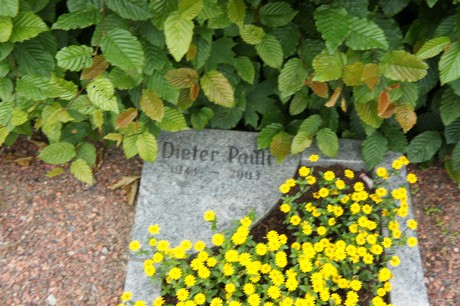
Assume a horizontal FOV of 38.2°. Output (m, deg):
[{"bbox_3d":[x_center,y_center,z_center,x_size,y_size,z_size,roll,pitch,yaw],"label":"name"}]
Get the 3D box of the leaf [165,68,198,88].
[{"bbox_3d":[-0.092,-0.141,1.264,0.061,0.018,0.038,3,81,6],"label":"leaf"}]

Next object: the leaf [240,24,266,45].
[{"bbox_3d":[0.039,-0.207,1.160,0.046,0.008,0.034,25,91,1],"label":"leaf"}]

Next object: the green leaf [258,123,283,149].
[{"bbox_3d":[0.076,-0.033,1.240,0.038,0.015,0.062,44,86,6],"label":"green leaf"}]

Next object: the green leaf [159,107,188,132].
[{"bbox_3d":[-0.106,-0.062,1.250,0.064,0.011,0.046,19,83,-2],"label":"green leaf"}]

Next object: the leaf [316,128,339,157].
[{"bbox_3d":[0.198,-0.020,1.350,0.042,0.014,0.064,-19,84,6],"label":"leaf"}]

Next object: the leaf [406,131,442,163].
[{"bbox_3d":[0.398,-0.013,1.360,0.086,0.018,0.053,-39,77,8],"label":"leaf"}]

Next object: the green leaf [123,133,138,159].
[{"bbox_3d":[-0.184,-0.012,1.250,0.036,0.010,0.052,16,83,-6],"label":"green leaf"}]

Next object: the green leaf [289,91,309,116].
[{"bbox_3d":[0.129,-0.093,1.250,0.033,0.009,0.056,27,92,5],"label":"green leaf"}]

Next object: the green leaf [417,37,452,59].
[{"bbox_3d":[0.376,-0.193,1.225,0.071,0.018,0.037,-27,53,11],"label":"green leaf"}]

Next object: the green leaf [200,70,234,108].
[{"bbox_3d":[-0.024,-0.122,1.254,0.084,0.018,0.049,43,91,-13],"label":"green leaf"}]

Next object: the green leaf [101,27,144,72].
[{"bbox_3d":[-0.196,-0.187,1.216,0.108,0.018,0.062,44,90,-13],"label":"green leaf"}]

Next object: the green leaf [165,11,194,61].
[{"bbox_3d":[-0.090,-0.207,1.180,0.053,0.094,0.018,3,4,-4],"label":"green leaf"}]

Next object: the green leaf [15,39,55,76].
[{"bbox_3d":[-0.356,-0.172,1.210,0.083,0.015,0.060,45,79,-1],"label":"green leaf"}]

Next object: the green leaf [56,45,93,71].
[{"bbox_3d":[-0.285,-0.175,1.220,0.071,0.015,0.047,-13,95,-11],"label":"green leaf"}]

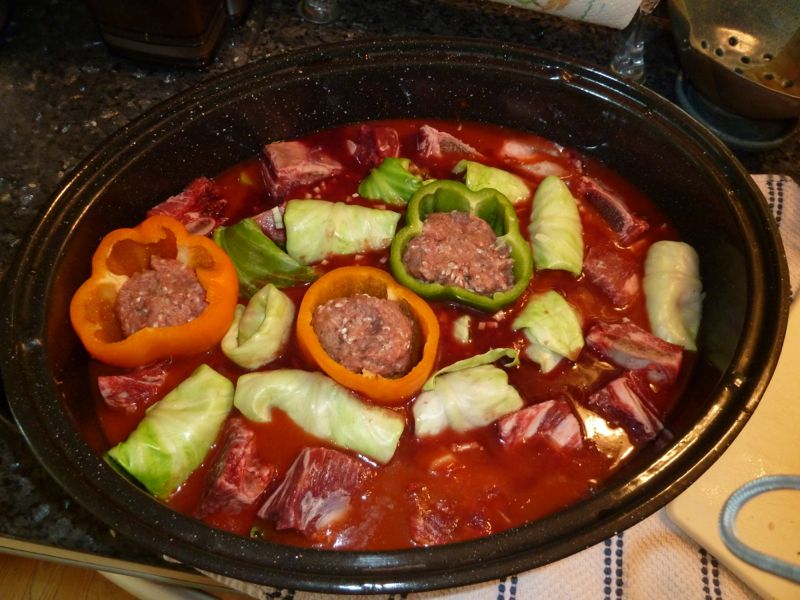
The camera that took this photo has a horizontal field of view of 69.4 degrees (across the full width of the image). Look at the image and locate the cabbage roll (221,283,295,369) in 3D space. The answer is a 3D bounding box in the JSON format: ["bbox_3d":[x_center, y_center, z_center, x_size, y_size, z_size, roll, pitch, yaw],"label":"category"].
[{"bbox_3d":[-0.092,0.020,0.377,0.040,0.035,0.052,25,65,13],"label":"cabbage roll"}]

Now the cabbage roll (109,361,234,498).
[{"bbox_3d":[-0.134,0.080,0.346,0.044,0.034,0.080,33,67,16],"label":"cabbage roll"}]

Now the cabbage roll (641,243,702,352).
[{"bbox_3d":[0.185,-0.003,0.396,0.038,0.036,0.079,8,64,2],"label":"cabbage roll"}]

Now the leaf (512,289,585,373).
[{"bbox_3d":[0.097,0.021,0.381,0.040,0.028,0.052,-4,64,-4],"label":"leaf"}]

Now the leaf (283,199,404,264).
[{"bbox_3d":[-0.040,-0.045,0.410,0.080,0.036,0.042,-1,64,-2],"label":"leaf"}]

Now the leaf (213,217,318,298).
[{"bbox_3d":[-0.094,-0.026,0.403,0.078,0.028,0.046,25,65,13],"label":"leaf"}]

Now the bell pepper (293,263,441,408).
[{"bbox_3d":[-0.020,0.032,0.385,0.087,0.062,0.084,0,62,0],"label":"bell pepper"}]

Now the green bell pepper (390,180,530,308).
[{"bbox_3d":[0.040,-0.024,0.418,0.095,0.068,0.090,11,64,3],"label":"green bell pepper"}]

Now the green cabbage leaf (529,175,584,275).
[{"bbox_3d":[0.111,-0.052,0.418,0.036,0.035,0.079,5,64,0],"label":"green cabbage leaf"}]

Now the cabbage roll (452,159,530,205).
[{"bbox_3d":[0.067,-0.080,0.433,0.060,0.030,0.038,20,64,10],"label":"cabbage roll"}]

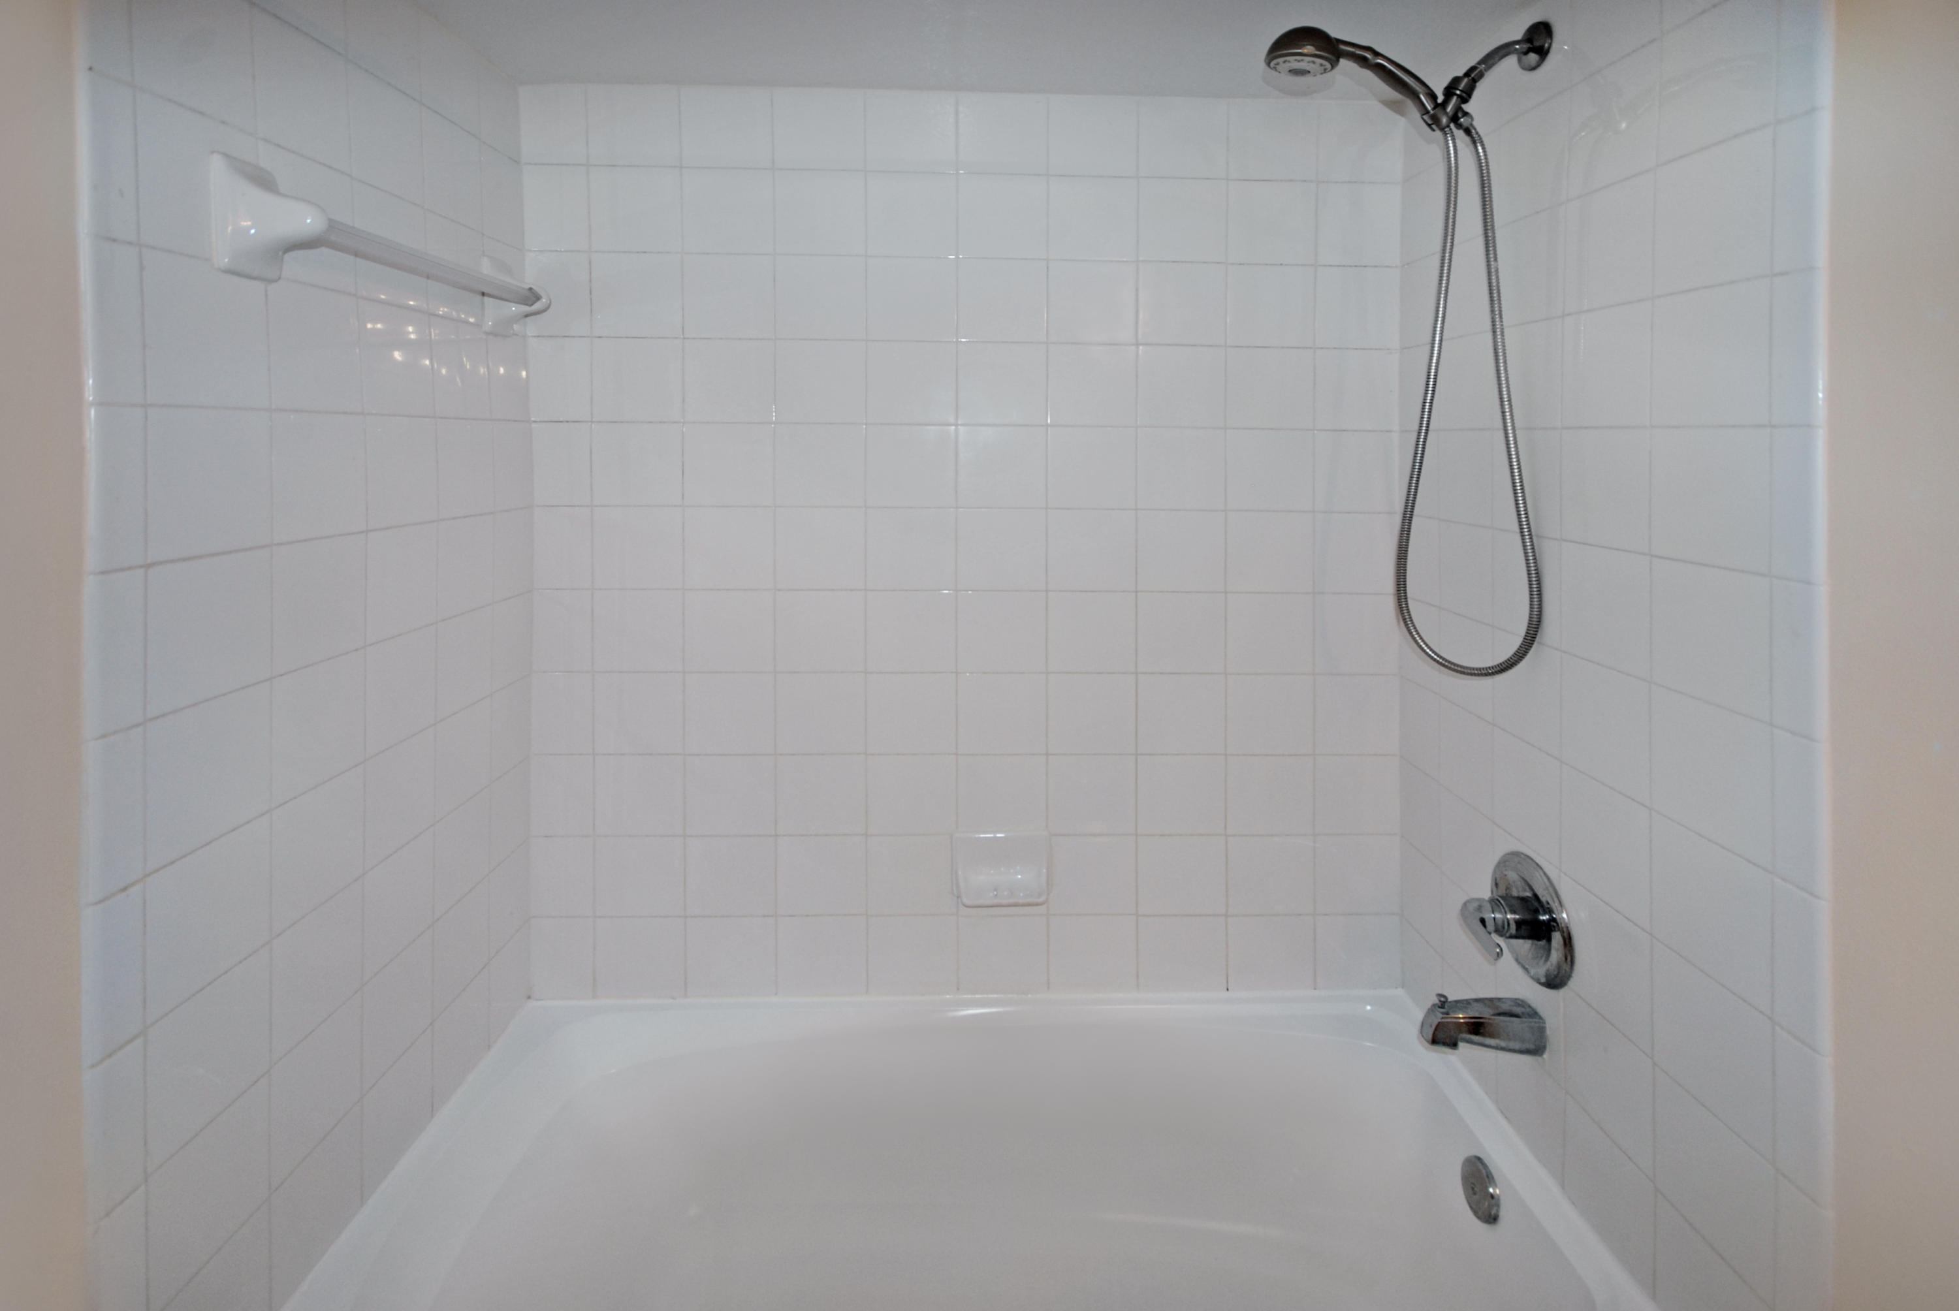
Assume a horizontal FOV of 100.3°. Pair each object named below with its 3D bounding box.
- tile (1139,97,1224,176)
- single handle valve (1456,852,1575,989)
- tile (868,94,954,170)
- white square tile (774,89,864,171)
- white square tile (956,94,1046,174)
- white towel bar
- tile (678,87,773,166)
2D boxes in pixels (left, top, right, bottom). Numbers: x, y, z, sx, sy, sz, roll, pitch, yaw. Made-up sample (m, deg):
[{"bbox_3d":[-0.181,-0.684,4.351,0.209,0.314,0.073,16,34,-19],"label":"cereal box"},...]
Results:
[{"bbox_3d":[0.371,-0.943,1.494,0.161,0.139,0.012,0,4,-2],"label":"tile"},{"bbox_3d":[0.736,0.380,1.165,0.106,0.175,0.173,0,8,-2],"label":"single handle valve"},{"bbox_3d":[-0.123,-0.944,1.475,0.164,0.139,0.012,0,4,-2],"label":"tile"},{"bbox_3d":[-0.288,-0.944,1.469,0.162,0.138,0.012,0,4,-2],"label":"white square tile"},{"bbox_3d":[0.041,-0.945,1.481,0.164,0.139,0.012,0,4,-2],"label":"white square tile"},{"bbox_3d":[-0.764,-0.530,1.134,0.089,0.122,0.562,-1,14,-2],"label":"white towel bar"},{"bbox_3d":[-0.452,-0.943,1.462,0.164,0.139,0.012,0,4,-2],"label":"tile"}]

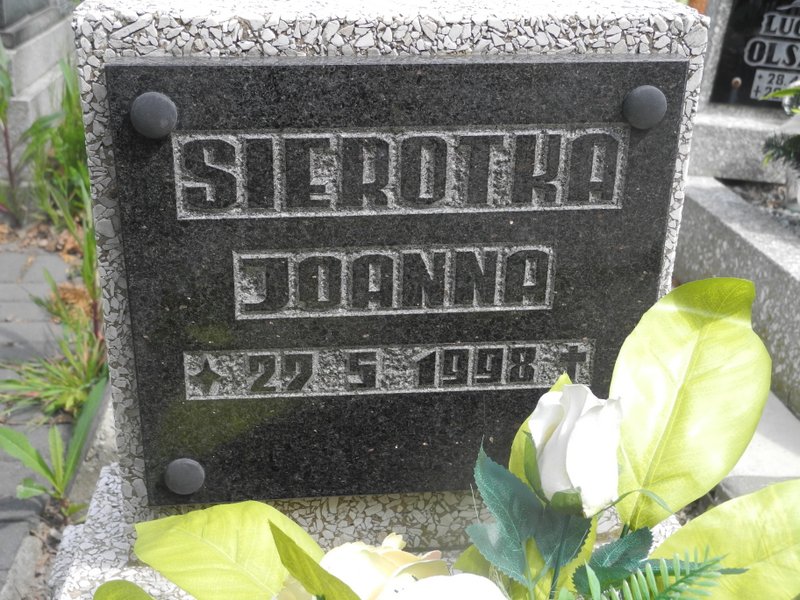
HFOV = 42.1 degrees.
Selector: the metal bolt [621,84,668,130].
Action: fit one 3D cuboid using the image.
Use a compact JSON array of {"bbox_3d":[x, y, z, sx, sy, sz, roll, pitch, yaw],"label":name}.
[{"bbox_3d":[0.173,-0.135,0.731,0.030,0.030,0.011,-1,24,-5],"label":"metal bolt"}]

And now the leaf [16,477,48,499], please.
[{"bbox_3d":[-0.512,0.261,1.450,0.045,0.027,0.030,-1,24,-5],"label":"leaf"}]

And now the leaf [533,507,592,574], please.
[{"bbox_3d":[0.112,0.163,0.715,0.042,0.052,0.018,11,12,-2],"label":"leaf"}]

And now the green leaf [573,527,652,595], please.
[{"bbox_3d":[0.141,0.173,0.690,0.053,0.034,0.030,-1,24,-5],"label":"green leaf"}]

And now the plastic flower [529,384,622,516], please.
[{"bbox_3d":[0.115,0.099,0.685,0.057,0.079,0.055,2,18,-7],"label":"plastic flower"}]

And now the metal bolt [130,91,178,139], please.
[{"bbox_3d":[-0.166,-0.124,0.701,0.030,0.030,0.011,-1,24,-5],"label":"metal bolt"}]

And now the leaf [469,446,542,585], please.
[{"bbox_3d":[0.071,0.146,0.700,0.051,0.092,0.024,-19,9,-4],"label":"leaf"}]

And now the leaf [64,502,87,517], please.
[{"bbox_3d":[-0.446,0.289,1.430,0.032,0.017,0.022,-1,24,-5],"label":"leaf"}]

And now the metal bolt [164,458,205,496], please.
[{"bbox_3d":[-0.169,0.140,0.819,0.030,0.030,0.011,-1,24,-5],"label":"metal bolt"}]

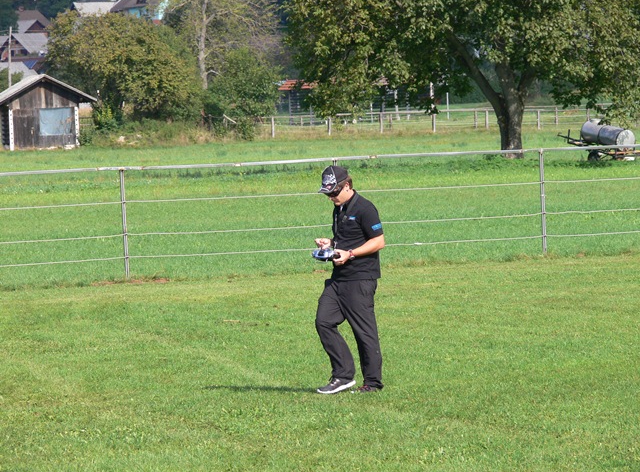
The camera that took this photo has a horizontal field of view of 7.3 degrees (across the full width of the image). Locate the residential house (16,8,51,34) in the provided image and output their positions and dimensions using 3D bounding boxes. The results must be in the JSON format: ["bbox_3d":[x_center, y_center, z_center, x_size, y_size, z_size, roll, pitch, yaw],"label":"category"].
[{"bbox_3d":[-56.772,-41.262,1000.000,10.000,9.000,10.000,-3,2,-24],"label":"residential house"}]

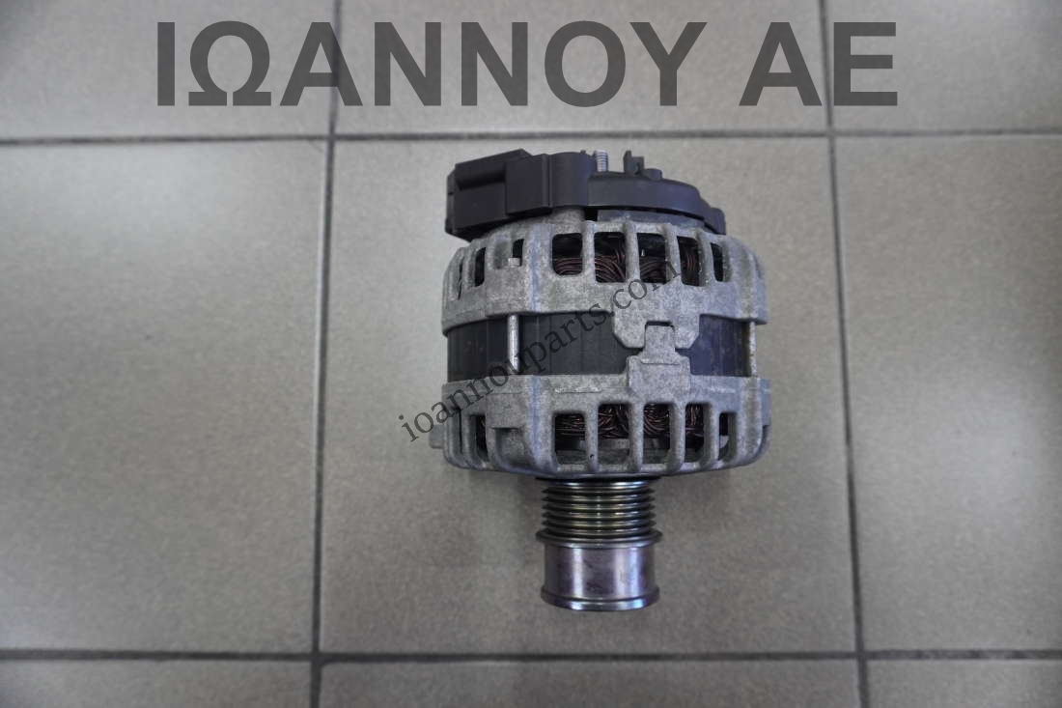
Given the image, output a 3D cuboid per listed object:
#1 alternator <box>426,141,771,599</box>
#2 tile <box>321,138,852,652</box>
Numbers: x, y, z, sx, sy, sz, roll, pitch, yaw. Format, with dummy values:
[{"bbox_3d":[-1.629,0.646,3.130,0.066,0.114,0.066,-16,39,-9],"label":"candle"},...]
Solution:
[{"bbox_3d":[0.030,0.011,0.332,0.160,0.157,0.198,0,83,0],"label":"alternator"},{"bbox_3d":[0.031,0.019,0.415,0.298,0.009,0.298,0,83,0],"label":"tile"}]

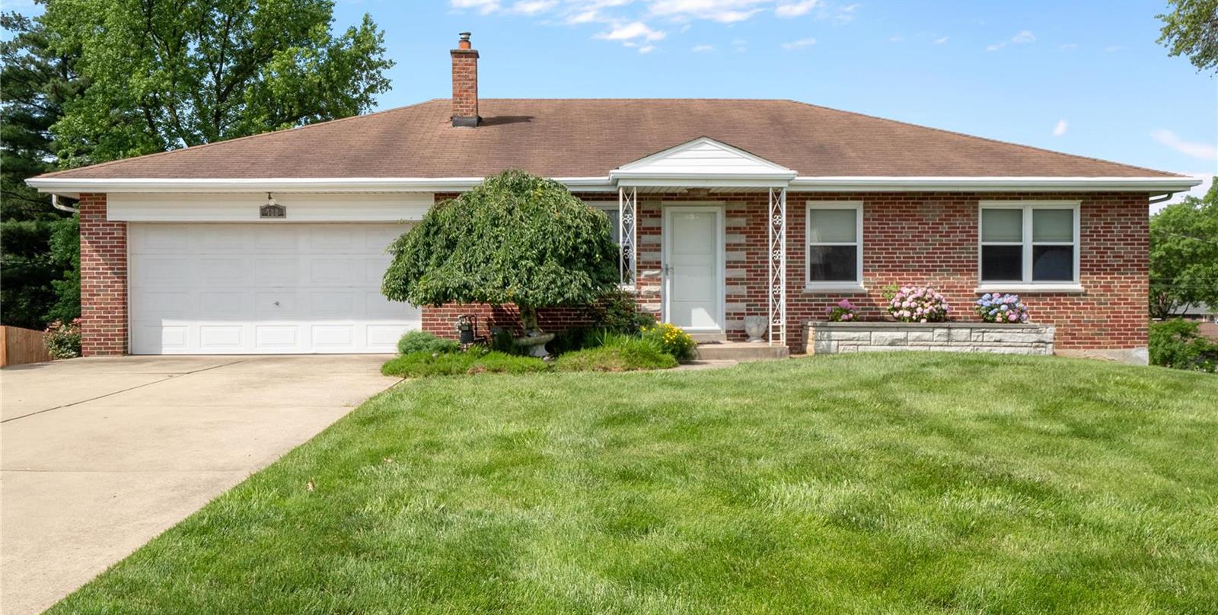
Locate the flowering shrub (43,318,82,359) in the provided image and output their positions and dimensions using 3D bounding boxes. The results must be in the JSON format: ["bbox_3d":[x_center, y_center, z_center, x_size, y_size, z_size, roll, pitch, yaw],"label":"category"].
[{"bbox_3d":[-8.754,0.496,16.291,0.680,0.660,0.620,0,1,-2],"label":"flowering shrub"}]

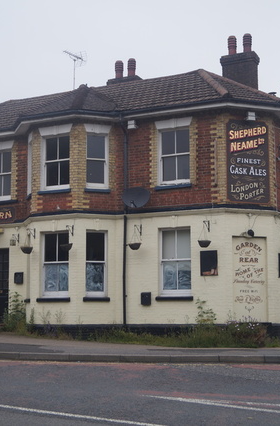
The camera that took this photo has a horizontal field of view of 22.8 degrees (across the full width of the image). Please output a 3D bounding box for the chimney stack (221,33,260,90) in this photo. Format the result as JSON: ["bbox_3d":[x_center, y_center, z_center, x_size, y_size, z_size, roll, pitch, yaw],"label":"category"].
[{"bbox_3d":[3.274,-4.783,22.534,1.126,1.920,0.620,-4,-9,26],"label":"chimney stack"}]

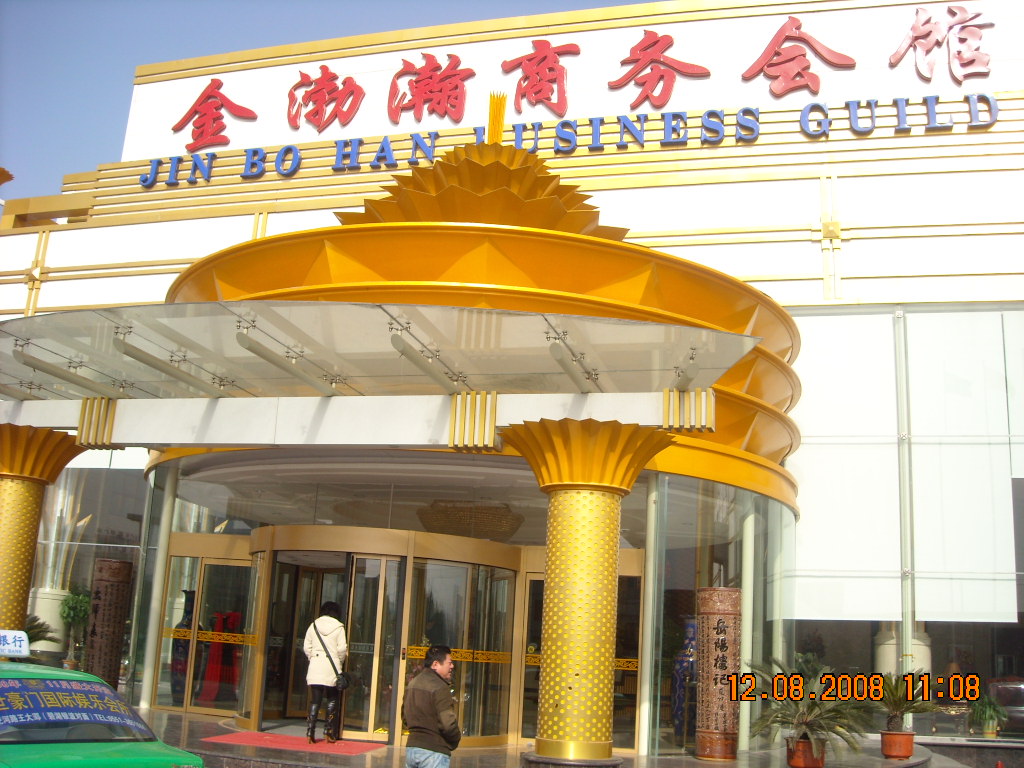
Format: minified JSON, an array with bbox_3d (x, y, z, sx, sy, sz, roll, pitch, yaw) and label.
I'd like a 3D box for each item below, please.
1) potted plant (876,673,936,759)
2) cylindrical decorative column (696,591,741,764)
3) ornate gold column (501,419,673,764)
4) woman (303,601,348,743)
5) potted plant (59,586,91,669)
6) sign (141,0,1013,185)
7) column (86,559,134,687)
[{"bbox_3d":[5.147,4.303,13.494,0.900,1.100,0.850,-1,-14,16],"label":"potted plant"},{"bbox_3d":[2.606,3.592,12.955,0.570,2.100,0.570,-1,-14,16],"label":"cylindrical decorative column"},{"bbox_3d":[0.643,1.978,9.701,1.660,3.050,1.660,-1,-14,16],"label":"ornate gold column"},{"bbox_3d":[-2.199,3.408,12.313,0.520,1.660,0.380,-1,-14,18],"label":"woman"},{"bbox_3d":[-8.086,4.484,18.922,0.620,1.570,0.620,-1,-14,16],"label":"potted plant"},{"bbox_3d":[0.160,-5.181,18.684,15.957,2.430,0.300,-1,-14,16],"label":"sign"},{"bbox_3d":[-6.017,3.683,15.521,0.570,2.080,0.570,-1,-14,16],"label":"column"}]

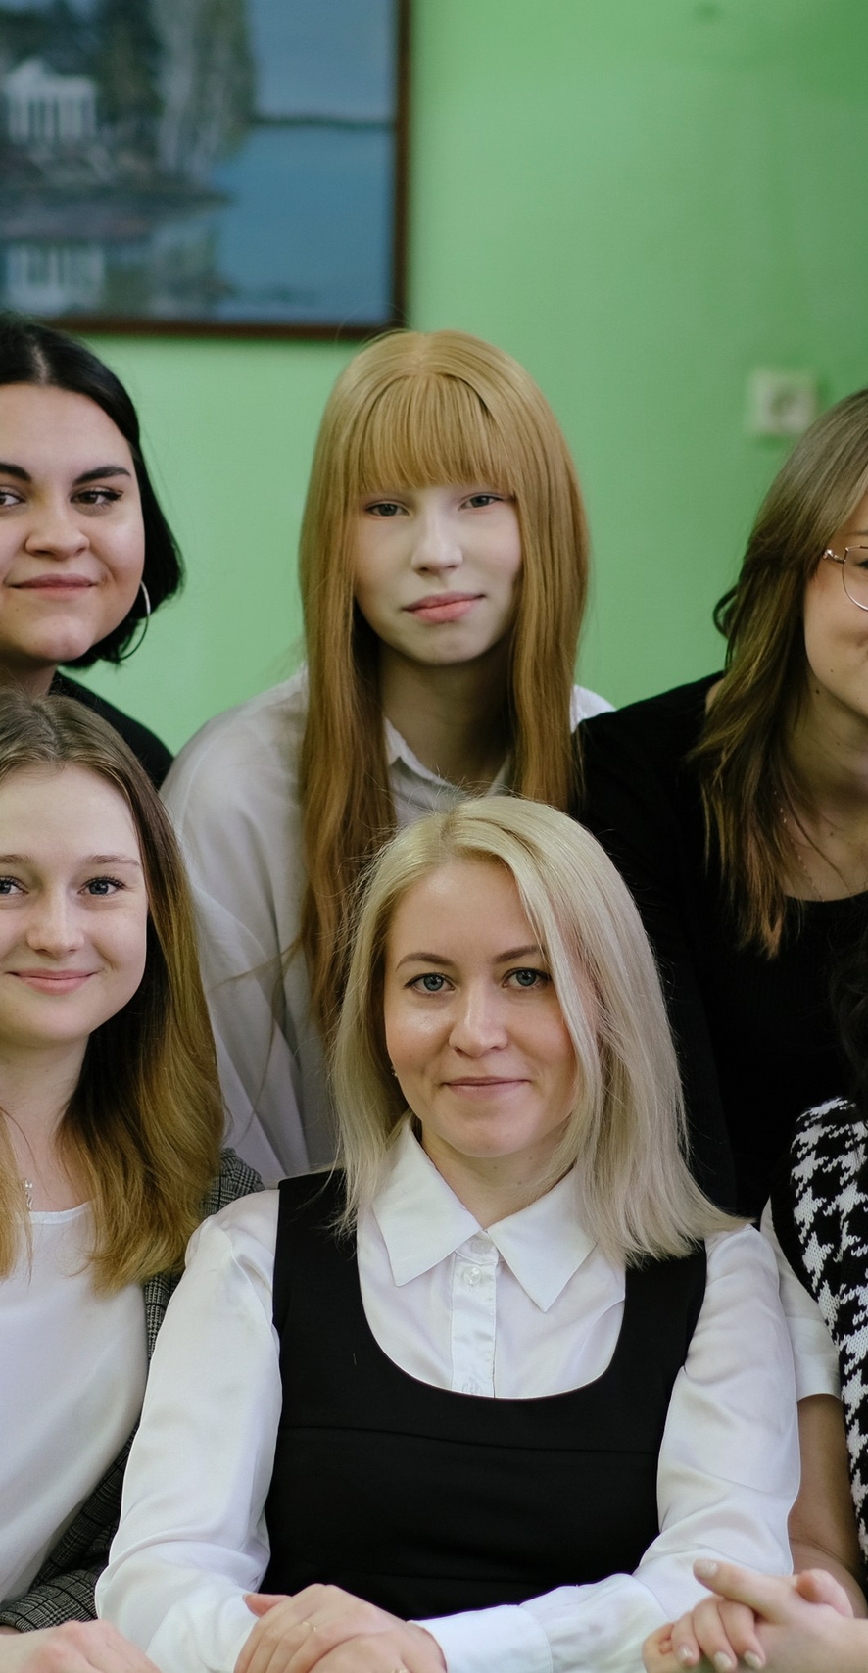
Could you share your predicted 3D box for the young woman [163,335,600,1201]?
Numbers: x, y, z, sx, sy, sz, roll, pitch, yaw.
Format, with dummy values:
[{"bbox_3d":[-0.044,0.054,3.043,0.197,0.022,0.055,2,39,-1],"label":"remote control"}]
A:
[{"bbox_3d":[-0.030,0.421,4.030,0.470,1.530,0.550,0,3,-8],"label":"young woman"}]

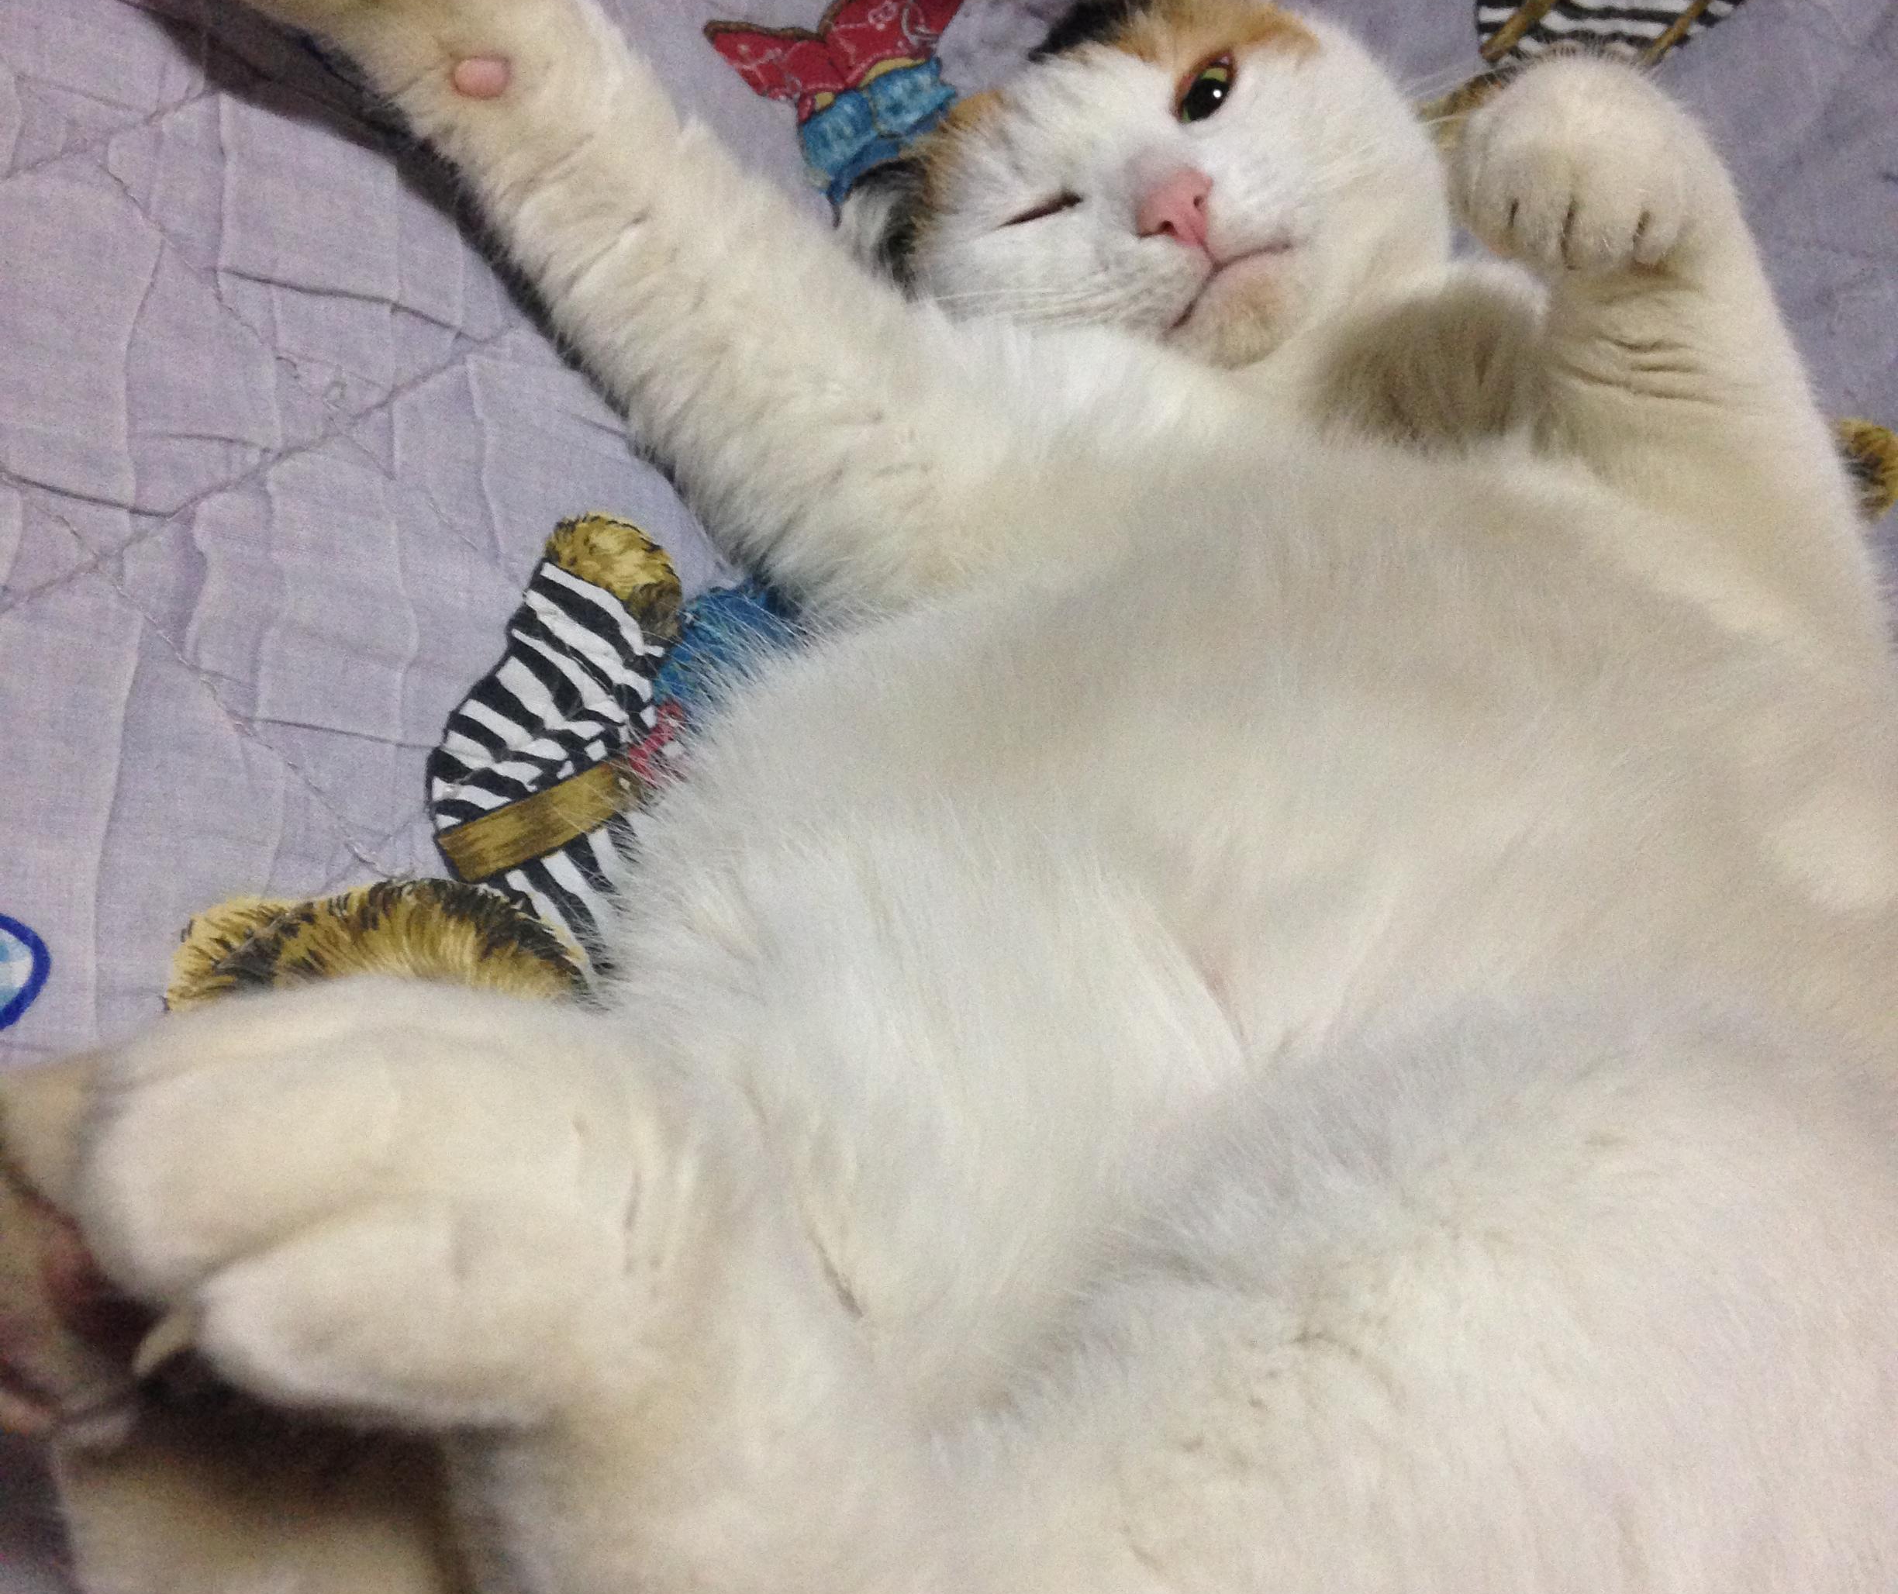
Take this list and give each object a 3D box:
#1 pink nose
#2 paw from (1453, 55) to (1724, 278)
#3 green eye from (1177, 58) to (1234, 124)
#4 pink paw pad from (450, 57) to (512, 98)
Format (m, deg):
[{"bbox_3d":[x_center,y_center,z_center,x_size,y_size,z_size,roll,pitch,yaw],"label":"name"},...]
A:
[{"bbox_3d":[0.044,-0.115,0.470,0.017,0.010,0.013,-39,76,13],"label":"pink nose"},{"bbox_3d":[0.123,-0.122,0.465,0.046,0.034,0.046,10,38,3],"label":"paw"},{"bbox_3d":[0.051,-0.142,0.485,0.015,0.009,0.011,-41,85,5],"label":"green eye"},{"bbox_3d":[-0.081,-0.124,0.415,0.011,0.007,0.005,-9,10,-6],"label":"pink paw pad"}]

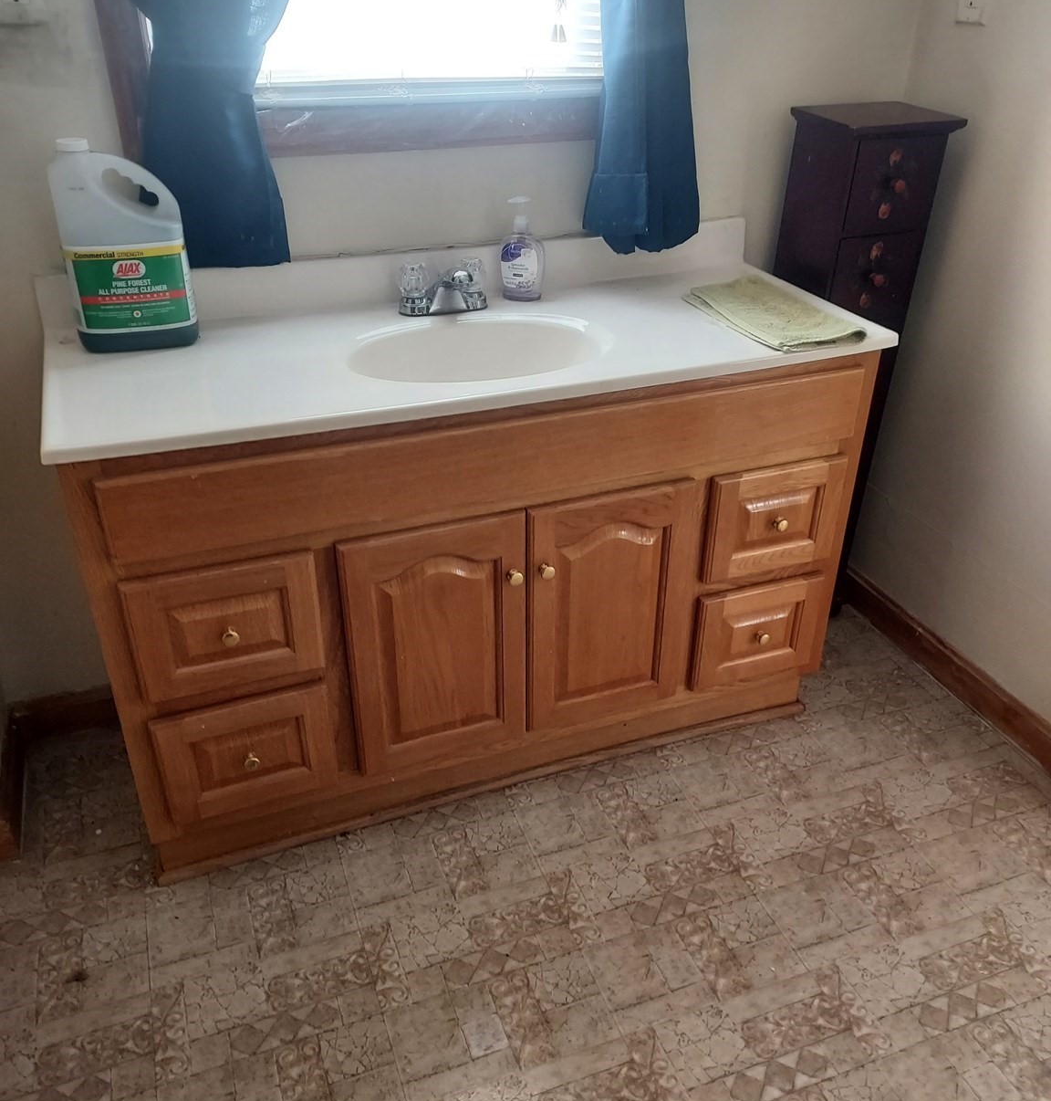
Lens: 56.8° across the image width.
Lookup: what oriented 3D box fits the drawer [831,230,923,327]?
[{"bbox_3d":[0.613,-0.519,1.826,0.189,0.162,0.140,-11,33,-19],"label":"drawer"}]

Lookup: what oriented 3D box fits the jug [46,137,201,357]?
[{"bbox_3d":[-0.570,-0.438,1.384,0.167,0.283,0.114,-11,33,-19],"label":"jug"}]

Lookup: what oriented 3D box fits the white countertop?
[{"bbox_3d":[-0.074,-0.369,1.503,1.245,0.103,0.481,-11,33,-19],"label":"white countertop"}]

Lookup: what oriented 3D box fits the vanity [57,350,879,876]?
[{"bbox_3d":[-0.085,-0.004,1.708,1.208,0.738,0.483,-11,33,-19],"label":"vanity"}]

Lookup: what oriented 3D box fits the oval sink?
[{"bbox_3d":[-0.070,-0.252,1.488,0.395,0.130,0.243,-11,33,-19],"label":"oval sink"}]

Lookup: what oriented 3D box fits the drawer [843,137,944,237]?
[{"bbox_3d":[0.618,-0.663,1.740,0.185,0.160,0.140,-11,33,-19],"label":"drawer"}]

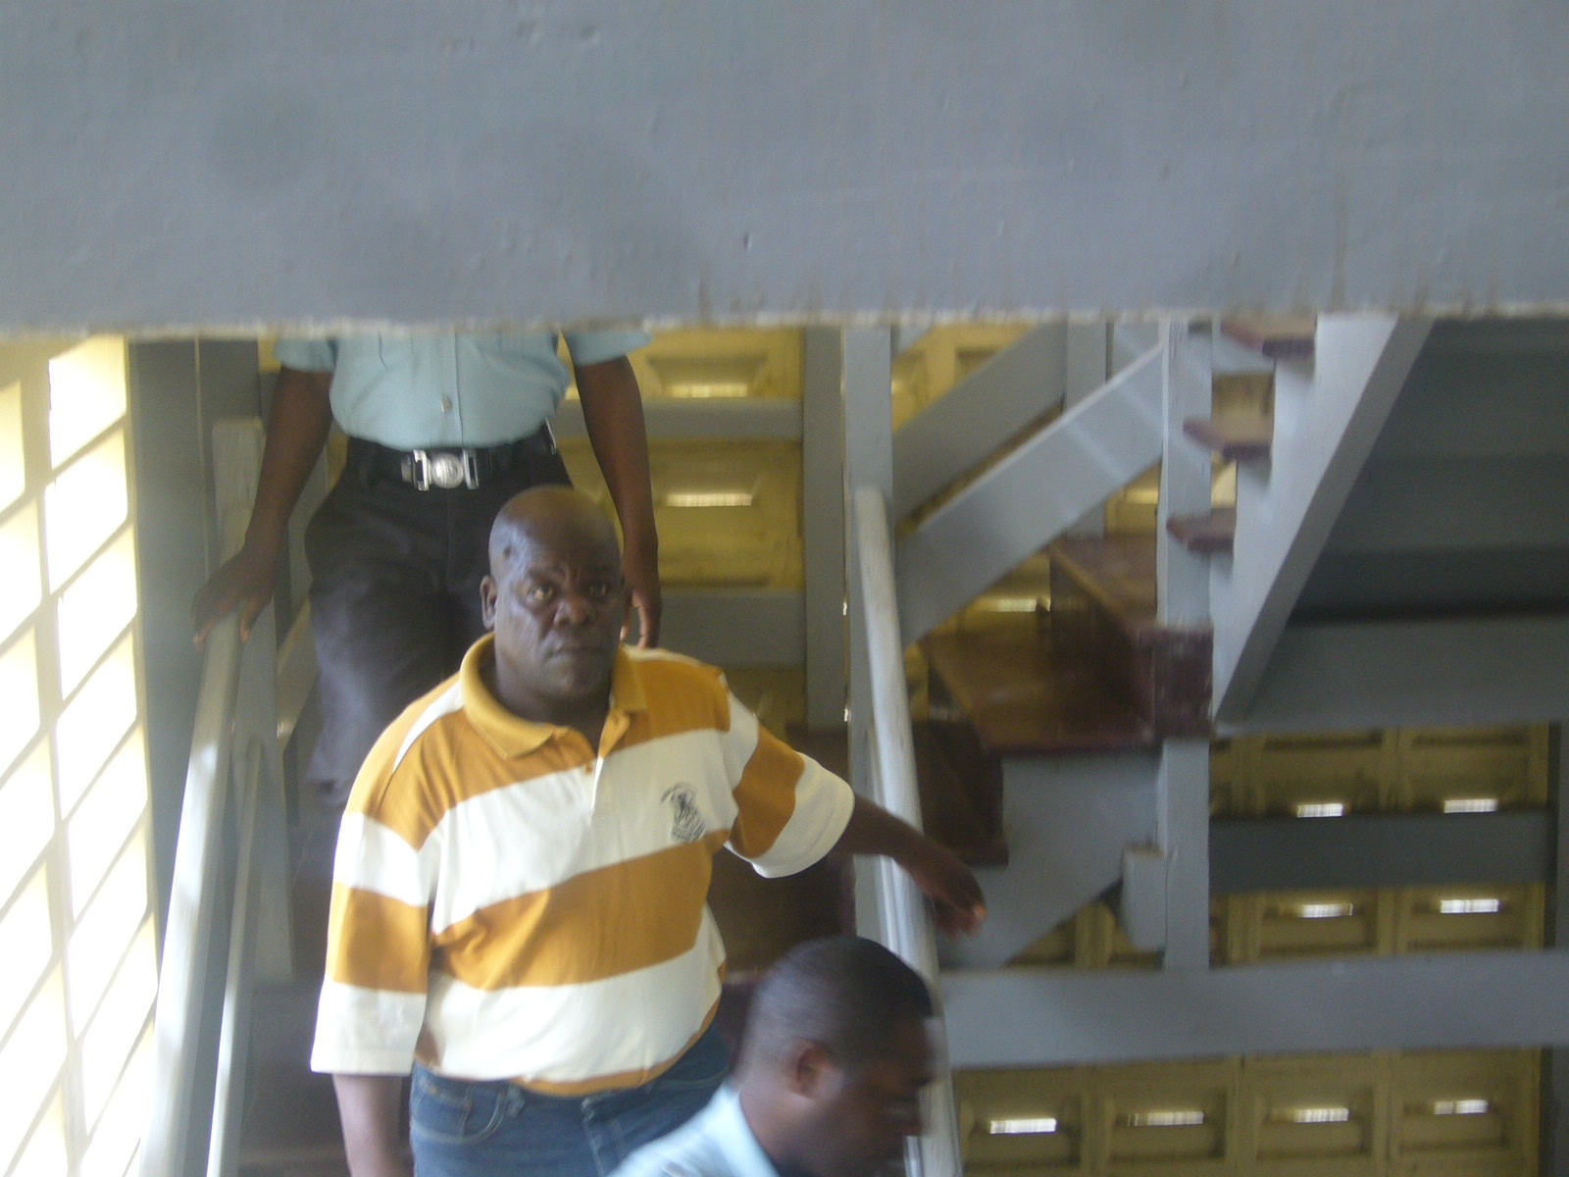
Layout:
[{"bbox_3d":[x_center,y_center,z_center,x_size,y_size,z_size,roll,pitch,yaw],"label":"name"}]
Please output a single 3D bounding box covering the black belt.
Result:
[{"bbox_3d":[-0.486,-0.202,4.350,0.310,0.065,0.230,-2,16,-3],"label":"black belt"}]

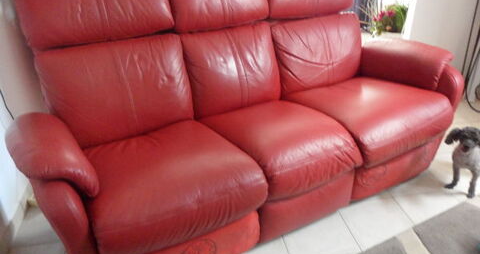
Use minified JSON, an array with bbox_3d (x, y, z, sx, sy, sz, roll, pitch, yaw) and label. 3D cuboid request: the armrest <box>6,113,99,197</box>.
[{"bbox_3d":[-0.694,0.062,1.387,0.219,0.181,0.575,-15,25,-23],"label":"armrest"}]

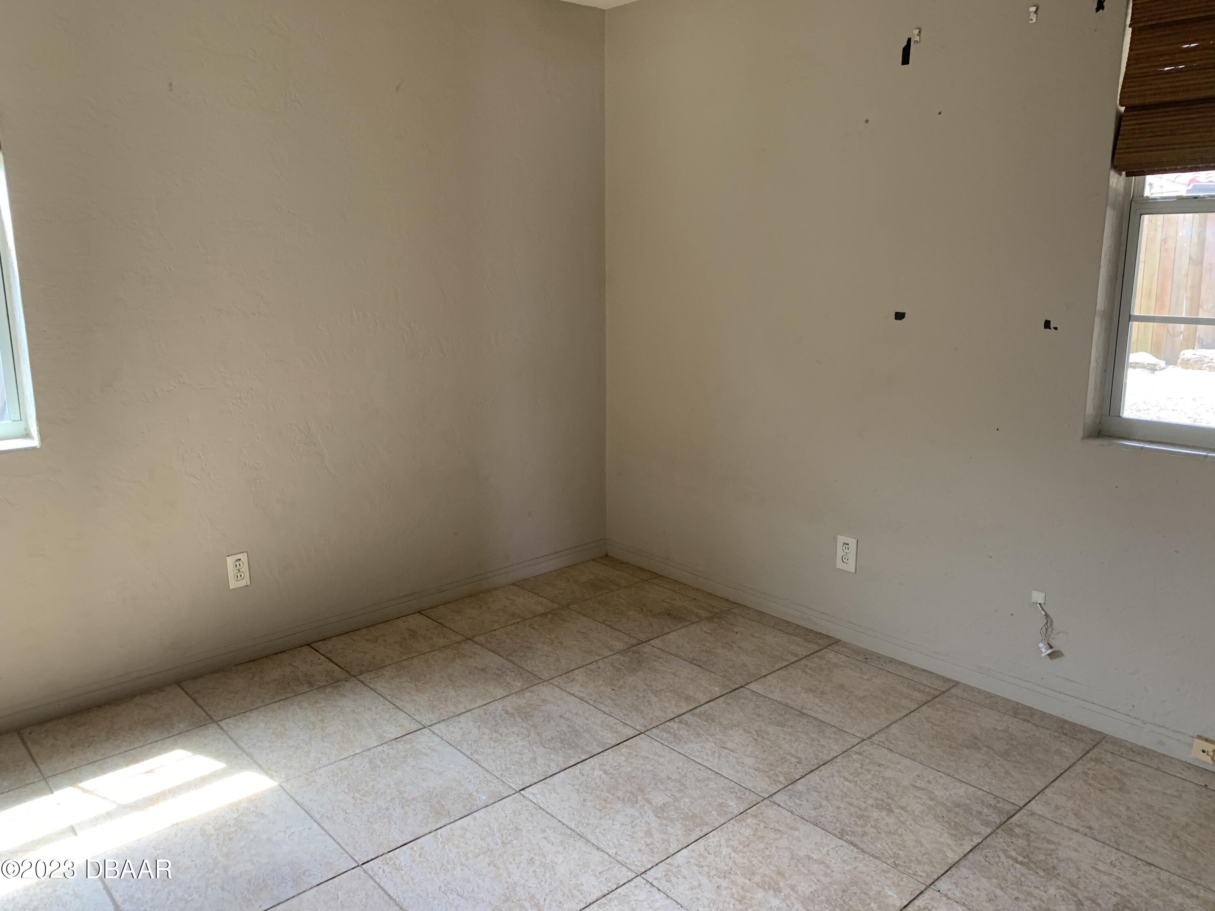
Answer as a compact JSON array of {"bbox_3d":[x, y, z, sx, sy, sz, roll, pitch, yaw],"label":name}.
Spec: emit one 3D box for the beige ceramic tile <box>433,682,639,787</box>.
[{"bbox_3d":[-0.215,0.818,2.701,0.451,0.010,0.451,-10,16,-41],"label":"beige ceramic tile"}]

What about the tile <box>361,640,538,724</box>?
[{"bbox_3d":[-0.526,0.749,3.045,0.451,0.010,0.455,-11,16,-41],"label":"tile"}]

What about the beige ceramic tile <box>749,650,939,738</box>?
[{"bbox_3d":[0.768,0.762,2.959,0.451,0.010,0.451,-10,16,-41],"label":"beige ceramic tile"}]

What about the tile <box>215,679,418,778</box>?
[{"bbox_3d":[-0.857,0.811,2.736,0.451,0.010,0.451,-10,16,-41],"label":"tile"}]

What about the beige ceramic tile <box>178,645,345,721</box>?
[{"bbox_3d":[-1.131,0.750,3.028,0.451,0.010,0.350,-10,16,-41],"label":"beige ceramic tile"}]

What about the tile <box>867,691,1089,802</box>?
[{"bbox_3d":[1.071,0.832,2.627,0.451,0.010,0.451,-10,16,-41],"label":"tile"}]

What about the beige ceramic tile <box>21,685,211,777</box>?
[{"bbox_3d":[-1.460,0.814,2.723,0.451,0.010,0.341,-10,16,-41],"label":"beige ceramic tile"}]

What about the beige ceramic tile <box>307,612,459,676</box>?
[{"bbox_3d":[-0.797,0.686,3.341,0.451,0.010,0.351,-11,16,-41],"label":"beige ceramic tile"}]

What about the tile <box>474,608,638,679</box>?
[{"bbox_3d":[-0.185,0.684,3.344,0.455,0.010,0.455,-11,16,-41],"label":"tile"}]

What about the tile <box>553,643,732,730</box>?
[{"bbox_3d":[0.123,0.756,3.008,0.455,0.010,0.460,-11,16,-41],"label":"tile"}]

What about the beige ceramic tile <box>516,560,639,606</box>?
[{"bbox_3d":[-0.117,0.556,3.938,0.450,0.010,0.351,-11,16,-41],"label":"beige ceramic tile"}]

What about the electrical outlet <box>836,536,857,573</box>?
[{"bbox_3d":[0.858,0.354,3.273,0.007,0.122,0.078,-10,16,-41],"label":"electrical outlet"}]

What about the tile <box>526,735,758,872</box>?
[{"bbox_3d":[0.090,0.892,2.375,0.451,0.010,0.452,-11,16,-41],"label":"tile"}]

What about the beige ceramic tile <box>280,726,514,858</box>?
[{"bbox_3d":[-0.555,0.885,2.413,0.449,0.010,0.460,-11,16,-41],"label":"beige ceramic tile"}]

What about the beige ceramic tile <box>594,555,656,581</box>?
[{"bbox_3d":[0.087,0.514,4.139,0.083,0.010,0.377,-10,16,-41],"label":"beige ceramic tile"}]

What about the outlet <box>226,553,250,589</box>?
[{"bbox_3d":[-1.251,0.393,3.101,0.071,0.117,0.008,-11,16,-41],"label":"outlet"}]

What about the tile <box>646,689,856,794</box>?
[{"bbox_3d":[0.430,0.827,2.673,0.455,0.010,0.452,-11,16,-41],"label":"tile"}]

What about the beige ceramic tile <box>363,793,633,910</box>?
[{"bbox_3d":[-0.249,0.950,2.074,0.451,0.010,0.451,-10,16,-41],"label":"beige ceramic tile"}]

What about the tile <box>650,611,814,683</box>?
[{"bbox_3d":[0.462,0.691,3.306,0.450,0.010,0.460,-11,16,-41],"label":"tile"}]

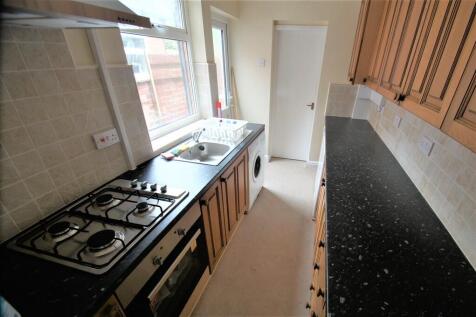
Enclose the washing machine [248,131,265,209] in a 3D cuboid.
[{"bbox_3d":[-0.019,0.109,2.532,0.560,0.860,0.610,8,27,20],"label":"washing machine"}]

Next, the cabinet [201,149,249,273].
[{"bbox_3d":[-0.318,0.397,1.884,0.570,0.830,0.900,8,27,20],"label":"cabinet"}]

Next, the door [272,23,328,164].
[{"bbox_3d":[0.927,-0.906,3.248,0.730,2.020,0.050,8,27,20],"label":"door"}]

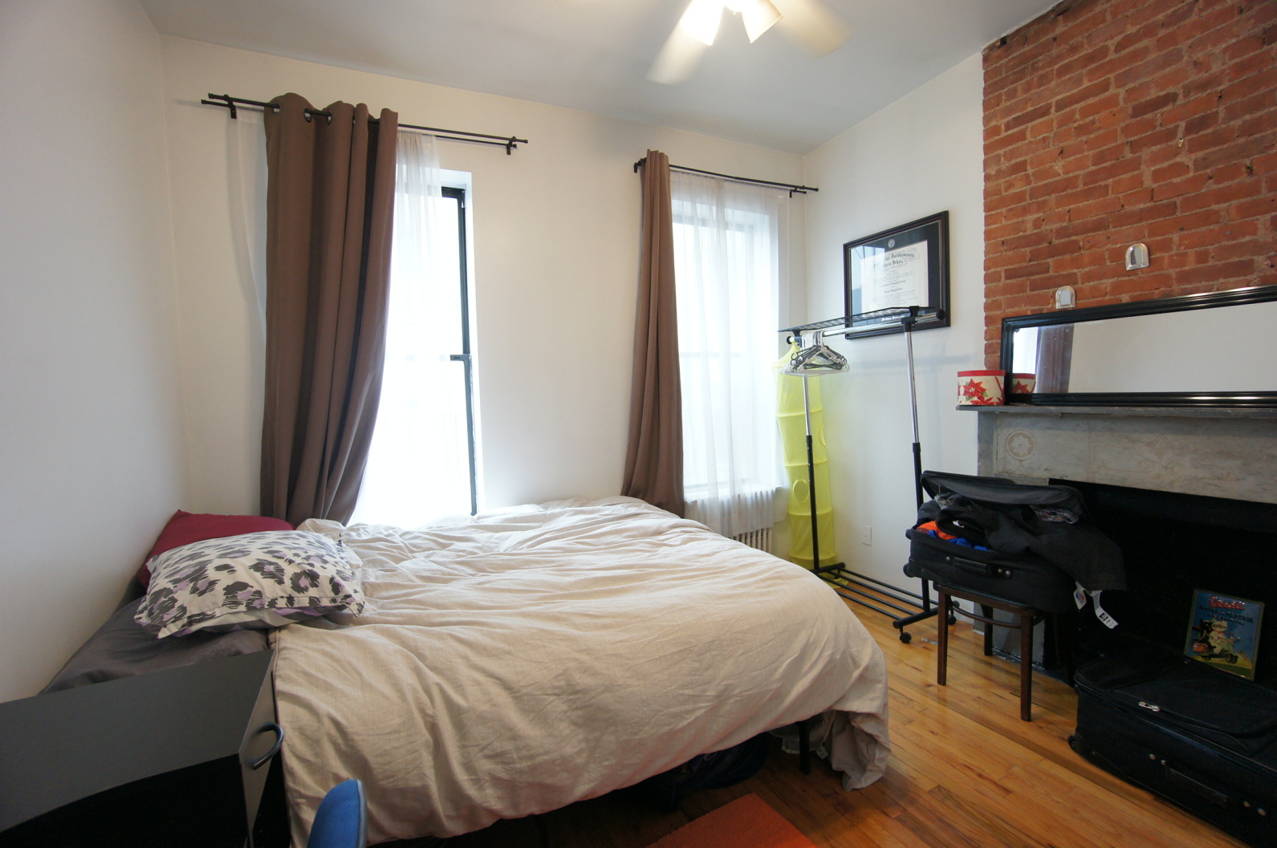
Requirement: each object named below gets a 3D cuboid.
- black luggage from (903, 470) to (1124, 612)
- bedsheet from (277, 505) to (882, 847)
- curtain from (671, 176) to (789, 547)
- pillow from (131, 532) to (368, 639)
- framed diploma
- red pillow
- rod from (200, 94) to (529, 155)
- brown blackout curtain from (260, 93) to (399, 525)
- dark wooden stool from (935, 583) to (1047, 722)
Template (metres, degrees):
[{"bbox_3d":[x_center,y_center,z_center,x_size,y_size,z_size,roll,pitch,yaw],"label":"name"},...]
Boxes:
[{"bbox_3d":[1.505,0.445,2.163,0.457,0.445,0.673,-4,4,-33],"label":"black luggage"},{"bbox_3d":[-0.615,0.835,1.968,2.197,0.699,1.651,-3,3,-23],"label":"bedsheet"},{"bbox_3d":[0.604,-0.424,3.498,0.902,2.324,0.102,-3,3,-23],"label":"curtain"},{"bbox_3d":[-1.248,0.501,1.790,0.530,0.160,0.560,-5,19,-32],"label":"pillow"},{"bbox_3d":[1.476,-0.835,3.123,0.030,0.610,0.740,-3,3,-23],"label":"framed diploma"},{"bbox_3d":[-1.666,0.482,2.156,0.460,0.150,0.540,13,-3,-23],"label":"red pillow"},{"bbox_3d":[-1.280,-1.469,2.662,1.435,0.095,0.114,-3,3,-23],"label":"rod"},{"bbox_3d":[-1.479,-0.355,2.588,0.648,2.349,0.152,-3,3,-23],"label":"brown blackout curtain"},{"bbox_3d":[1.548,0.887,2.248,0.475,0.432,0.385,-4,4,-33],"label":"dark wooden stool"}]

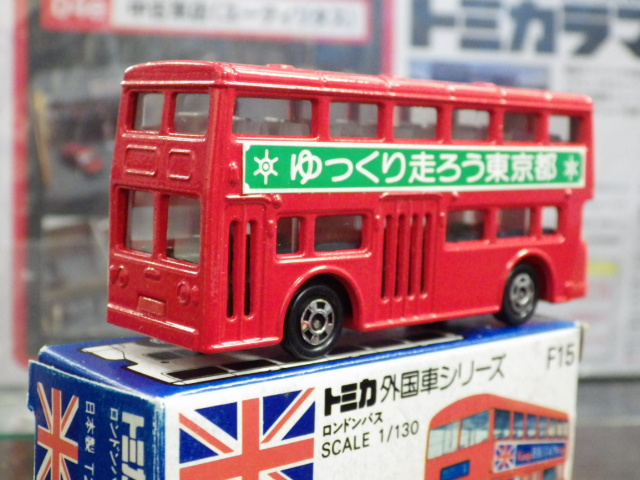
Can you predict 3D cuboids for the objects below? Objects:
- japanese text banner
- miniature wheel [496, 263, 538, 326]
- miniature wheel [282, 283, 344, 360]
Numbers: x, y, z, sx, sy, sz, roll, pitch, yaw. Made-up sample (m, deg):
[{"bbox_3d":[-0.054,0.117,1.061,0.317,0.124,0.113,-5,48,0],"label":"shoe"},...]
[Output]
[{"bbox_3d":[0.016,-0.010,0.144,0.066,0.006,0.001,-4,9,-42],"label":"japanese text banner"},{"bbox_3d":[0.028,0.008,0.161,0.009,0.009,0.003,-4,9,-42],"label":"miniature wheel"},{"bbox_3d":[-0.001,0.010,0.134,0.009,0.009,0.003,-4,9,-42],"label":"miniature wheel"}]

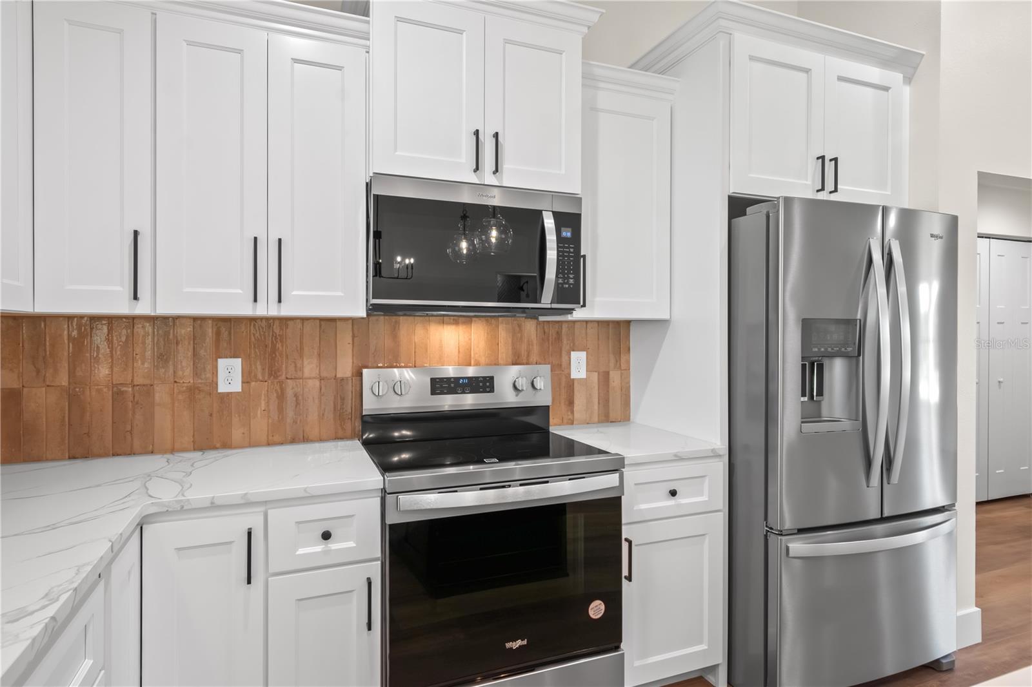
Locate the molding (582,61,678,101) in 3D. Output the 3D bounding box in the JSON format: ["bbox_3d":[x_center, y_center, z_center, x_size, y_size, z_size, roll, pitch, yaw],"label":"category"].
[{"bbox_3d":[0.446,-1.019,2.128,0.452,0.087,0.065,0,1,-20],"label":"molding"}]

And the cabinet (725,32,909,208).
[{"bbox_3d":[1.091,-0.825,2.399,0.937,0.570,0.647,0,1,-20],"label":"cabinet"}]

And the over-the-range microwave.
[{"bbox_3d":[-0.172,-0.327,2.066,0.758,0.436,0.405,0,1,-20],"label":"over-the-range microwave"}]

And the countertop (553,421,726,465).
[{"bbox_3d":[0.438,0.387,2.186,0.447,0.029,0.633,0,1,-20],"label":"countertop"}]

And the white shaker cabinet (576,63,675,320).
[{"bbox_3d":[0.381,-0.582,2.289,0.458,0.968,0.367,0,1,-20],"label":"white shaker cabinet"}]

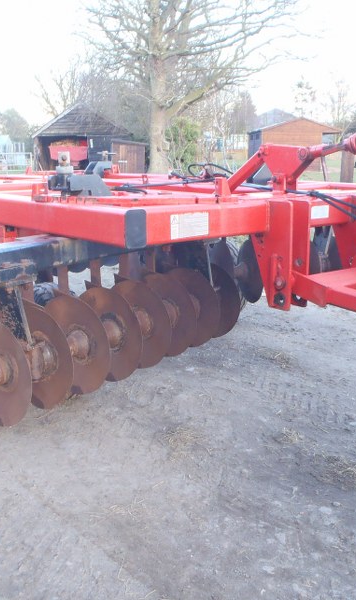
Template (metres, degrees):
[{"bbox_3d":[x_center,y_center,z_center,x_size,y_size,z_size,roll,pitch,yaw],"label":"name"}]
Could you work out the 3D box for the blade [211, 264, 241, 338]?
[{"bbox_3d":[0.252,0.004,5.052,0.600,0.600,0.090,9,16,35],"label":"blade"}]

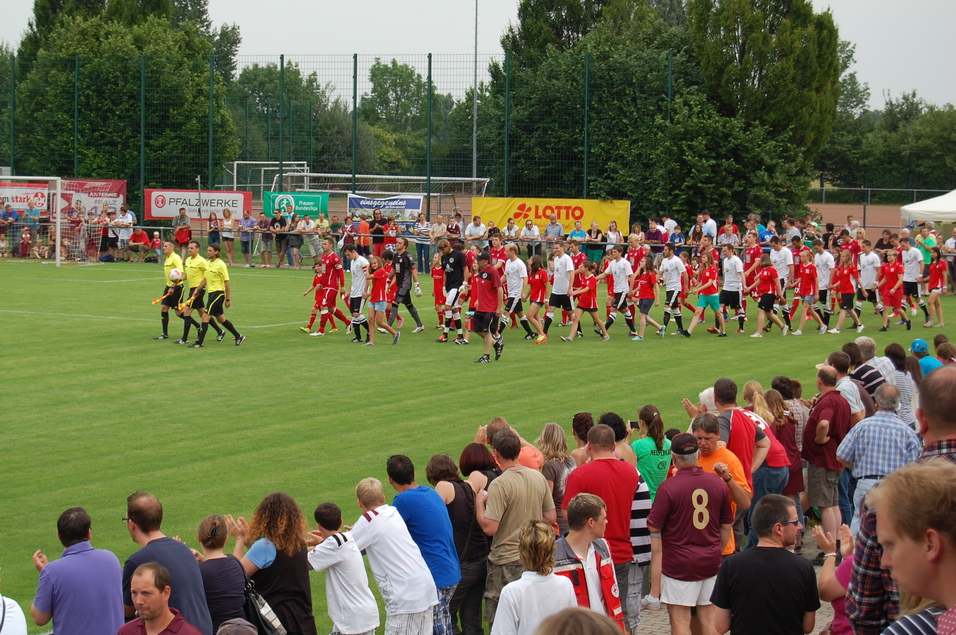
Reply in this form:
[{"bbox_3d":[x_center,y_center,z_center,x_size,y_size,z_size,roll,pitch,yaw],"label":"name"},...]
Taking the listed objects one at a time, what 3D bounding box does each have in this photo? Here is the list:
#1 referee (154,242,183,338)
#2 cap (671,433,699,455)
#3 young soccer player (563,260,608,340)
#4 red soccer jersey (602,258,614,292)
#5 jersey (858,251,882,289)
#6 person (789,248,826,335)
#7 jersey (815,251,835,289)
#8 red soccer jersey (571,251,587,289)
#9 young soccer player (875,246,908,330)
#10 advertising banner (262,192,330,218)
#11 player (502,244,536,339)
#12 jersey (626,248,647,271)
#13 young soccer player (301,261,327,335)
[{"bbox_3d":[-5.364,-0.501,38.500,0.700,1.710,0.500,-1,4,-26],"label":"referee"},{"bbox_3d":[1.268,0.774,13.429,0.170,0.130,0.250,0,4,-14],"label":"cap"},{"bbox_3d":[1.988,-0.296,39.515,0.820,1.440,0.500,-1,4,-28],"label":"young soccer player"},{"bbox_3d":[2.632,-0.837,43.366,0.260,0.640,0.420,-2,5,-38],"label":"red soccer jersey"},{"bbox_3d":[8.025,-0.945,44.500,0.260,0.730,0.460,-1,4,-26],"label":"jersey"},{"bbox_3d":[6.454,-0.494,42.600,0.600,1.630,0.460,-1,4,-26],"label":"person"},{"bbox_3d":[6.830,-0.935,42.808,0.310,0.730,0.490,-2,5,-43],"label":"jersey"},{"bbox_3d":[1.928,-0.939,43.000,0.330,0.730,0.470,-1,5,-33],"label":"red soccer jersey"},{"bbox_3d":[8.386,-0.540,44.000,0.520,1.620,0.460,-1,4,-28],"label":"young soccer player"},{"bbox_3d":[-5.523,-3.418,66.366,2.280,0.780,0.050,3,4,24],"label":"advertising banner"},{"bbox_3d":[0.761,-0.495,39.873,0.700,1.740,0.560,-1,4,-30],"label":"player"},{"bbox_3d":[3.156,-1.067,43.229,0.300,0.700,0.500,-3,5,-45],"label":"jersey"},{"bbox_3d":[-2.899,-0.374,39.900,0.580,1.300,0.420,-1,4,-29],"label":"young soccer player"}]

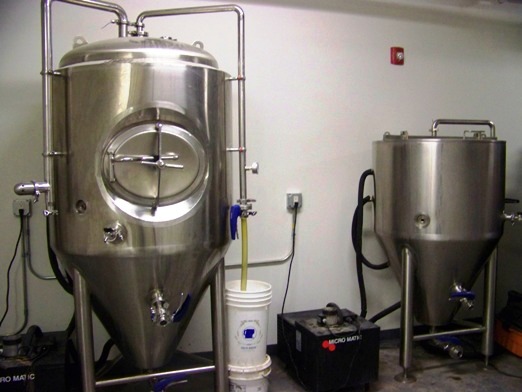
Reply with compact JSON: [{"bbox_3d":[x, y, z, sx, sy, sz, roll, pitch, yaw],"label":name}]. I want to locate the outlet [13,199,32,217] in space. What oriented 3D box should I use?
[{"bbox_3d":[-1.646,0.086,3.745,0.110,0.114,0.050,-2,5,-19],"label":"outlet"}]

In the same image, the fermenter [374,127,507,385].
[{"bbox_3d":[1.386,0.377,4.295,1.000,1.950,1.020,-2,5,-19],"label":"fermenter"}]

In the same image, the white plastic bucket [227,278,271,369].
[{"bbox_3d":[-0.082,0.854,3.610,0.305,0.500,0.305,0,5,0],"label":"white plastic bucket"}]

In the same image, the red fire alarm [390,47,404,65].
[{"bbox_3d":[1.170,-1.199,4.635,0.113,0.145,0.048,-2,5,-19],"label":"red fire alarm"}]

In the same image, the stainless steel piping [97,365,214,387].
[{"bbox_3d":[-0.591,1.022,3.094,0.690,0.036,0.036,-2,5,-19],"label":"stainless steel piping"}]

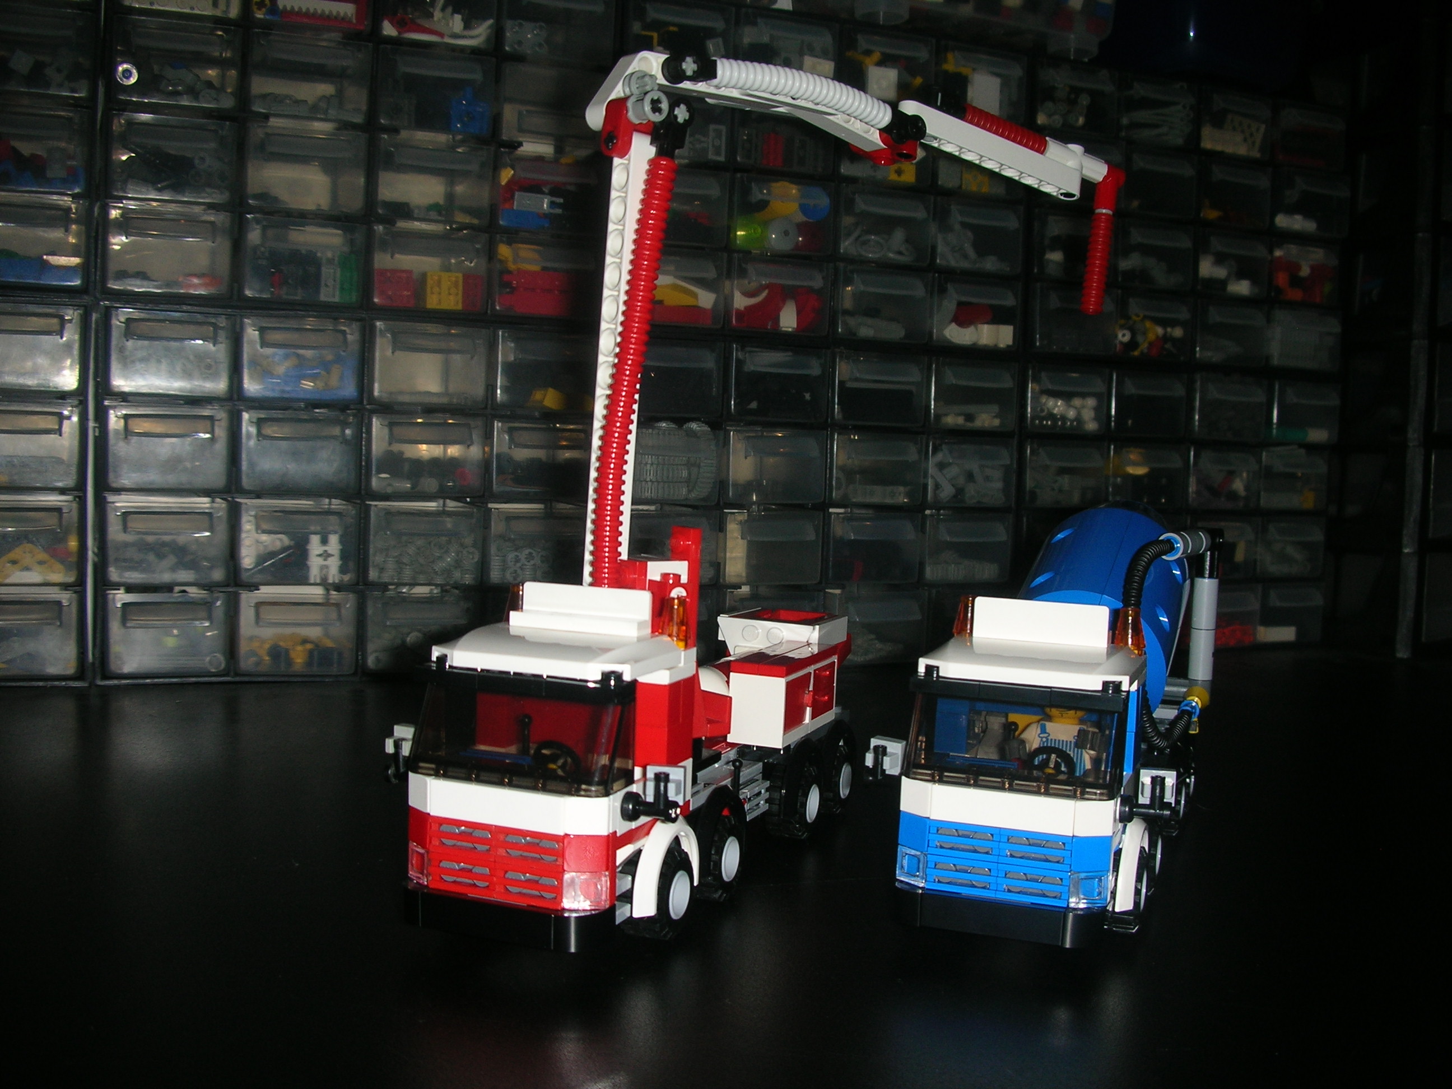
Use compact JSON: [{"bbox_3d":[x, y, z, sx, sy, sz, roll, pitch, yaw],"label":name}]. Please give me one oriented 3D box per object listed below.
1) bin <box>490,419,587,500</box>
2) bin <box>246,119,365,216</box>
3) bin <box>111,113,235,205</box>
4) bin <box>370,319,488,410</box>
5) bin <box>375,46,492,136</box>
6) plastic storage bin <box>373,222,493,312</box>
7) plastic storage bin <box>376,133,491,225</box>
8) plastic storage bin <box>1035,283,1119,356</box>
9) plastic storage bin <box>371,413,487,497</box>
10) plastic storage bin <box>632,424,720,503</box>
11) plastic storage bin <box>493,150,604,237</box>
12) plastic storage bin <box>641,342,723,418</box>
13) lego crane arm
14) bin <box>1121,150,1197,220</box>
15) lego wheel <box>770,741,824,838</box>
[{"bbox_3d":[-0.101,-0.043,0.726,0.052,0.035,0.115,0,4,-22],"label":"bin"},{"bbox_3d":[-0.220,-0.181,0.750,0.056,0.040,0.138,1,3,-21],"label":"bin"},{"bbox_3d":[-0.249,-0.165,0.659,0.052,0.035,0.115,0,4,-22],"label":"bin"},{"bbox_3d":[-0.151,-0.085,0.704,0.052,0.035,0.115,0,4,-22],"label":"bin"},{"bbox_3d":[-0.163,-0.224,0.770,0.056,0.040,0.138,1,3,-21],"label":"bin"},{"bbox_3d":[-0.166,-0.138,0.775,0.056,0.040,0.138,1,3,-21],"label":"plastic storage bin"},{"bbox_3d":[-0.164,-0.181,0.772,0.056,0.040,0.138,1,3,-21],"label":"plastic storage bin"},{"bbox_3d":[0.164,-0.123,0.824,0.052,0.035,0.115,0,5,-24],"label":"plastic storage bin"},{"bbox_3d":[-0.156,-0.044,0.718,0.054,0.037,0.112,0,4,-23],"label":"plastic storage bin"},{"bbox_3d":[-0.047,-0.043,0.747,0.052,0.035,0.115,0,4,-22],"label":"plastic storage bin"},{"bbox_3d":[-0.108,-0.180,0.795,0.056,0.040,0.138,1,3,-21],"label":"plastic storage bin"},{"bbox_3d":[-0.053,-0.091,0.822,0.056,0.040,0.138,1,3,-21],"label":"plastic storage bin"},{"bbox_3d":[0.045,-0.053,0.409,0.197,0.139,0.027,-1,5,-35],"label":"lego crane arm"},{"bbox_3d":[0.223,-0.206,0.869,0.054,0.037,0.112,0,4,-23],"label":"bin"},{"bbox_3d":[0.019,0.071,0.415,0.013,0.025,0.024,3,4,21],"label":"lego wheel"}]

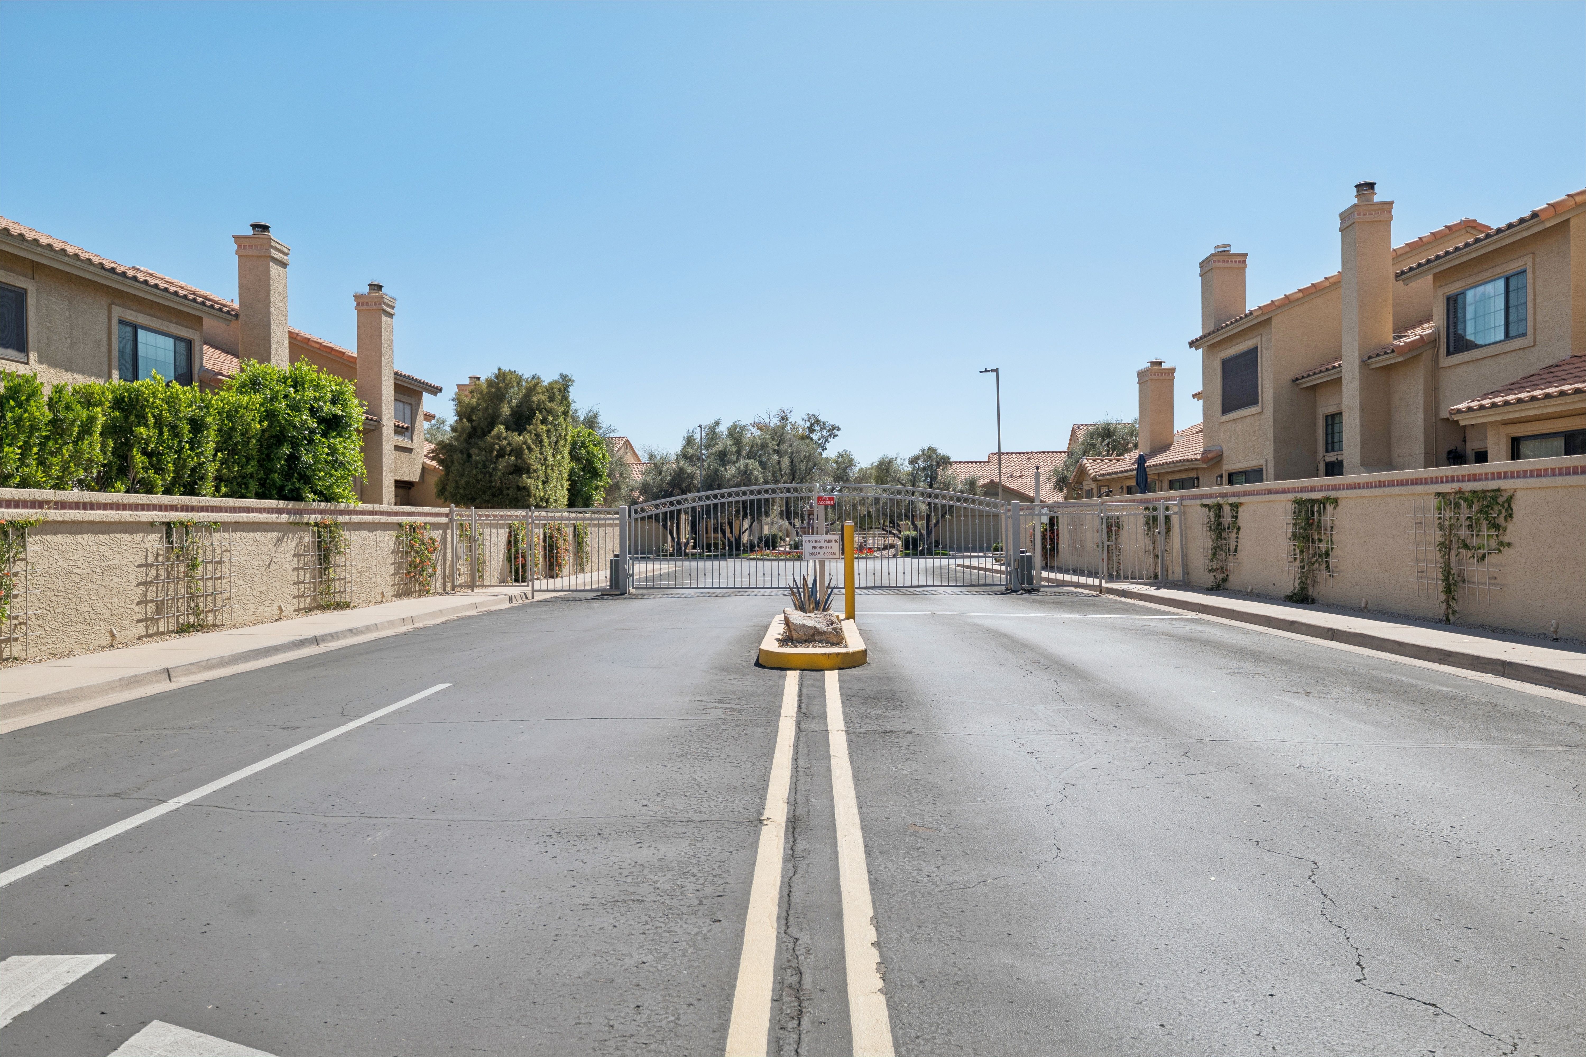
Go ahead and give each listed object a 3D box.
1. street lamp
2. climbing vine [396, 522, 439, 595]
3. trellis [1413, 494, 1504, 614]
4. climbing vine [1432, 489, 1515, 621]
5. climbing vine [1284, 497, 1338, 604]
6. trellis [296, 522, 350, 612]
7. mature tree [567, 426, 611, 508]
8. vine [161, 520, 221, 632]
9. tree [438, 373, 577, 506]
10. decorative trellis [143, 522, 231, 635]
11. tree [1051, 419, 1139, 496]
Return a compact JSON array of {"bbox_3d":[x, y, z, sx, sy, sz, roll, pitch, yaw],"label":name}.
[{"bbox_3d":[7.561,-2.470,42.000,0.820,7.300,0.350,0,0,1],"label":"street lamp"},{"bbox_3d":[-6.886,0.555,20.150,0.300,1.380,1.450,0,0,1],"label":"climbing vine"},{"bbox_3d":[7.625,0.260,12.709,0.150,1.250,1.720,0,0,1],"label":"trellis"},{"bbox_3d":[7.565,0.329,12.300,0.280,1.549,1.050,0,0,0],"label":"climbing vine"},{"bbox_3d":[7.594,0.336,16.200,0.220,1.550,1.600,0,0,0],"label":"climbing vine"},{"bbox_3d":[-6.995,0.546,16.450,0.220,1.313,1.620,0,0,1],"label":"trellis"},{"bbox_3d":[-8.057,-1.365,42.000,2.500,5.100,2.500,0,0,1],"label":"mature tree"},{"bbox_3d":[-7.022,0.550,12.800,0.260,1.300,1.150,0,0,1],"label":"vine"},{"bbox_3d":[-8.737,-1.750,33.000,3.800,5.876,3.800,0,0,1],"label":"tree"},{"bbox_3d":[-7.169,0.578,13.116,0.140,1.240,1.720,0,0,1],"label":"decorative trellis"},{"bbox_3d":[14.422,-2.100,52.000,4.600,6.200,4.400,0,0,1],"label":"tree"}]

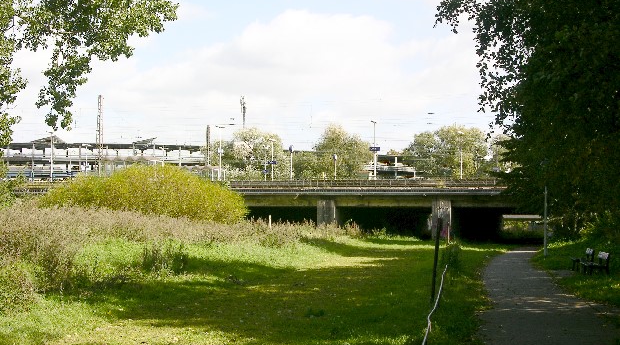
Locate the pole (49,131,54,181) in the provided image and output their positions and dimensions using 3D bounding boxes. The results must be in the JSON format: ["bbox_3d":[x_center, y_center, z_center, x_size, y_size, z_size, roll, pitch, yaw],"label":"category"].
[{"bbox_3d":[-35.336,-2.119,142.000,0.750,7.000,0.400,0,-3,0],"label":"pole"}]

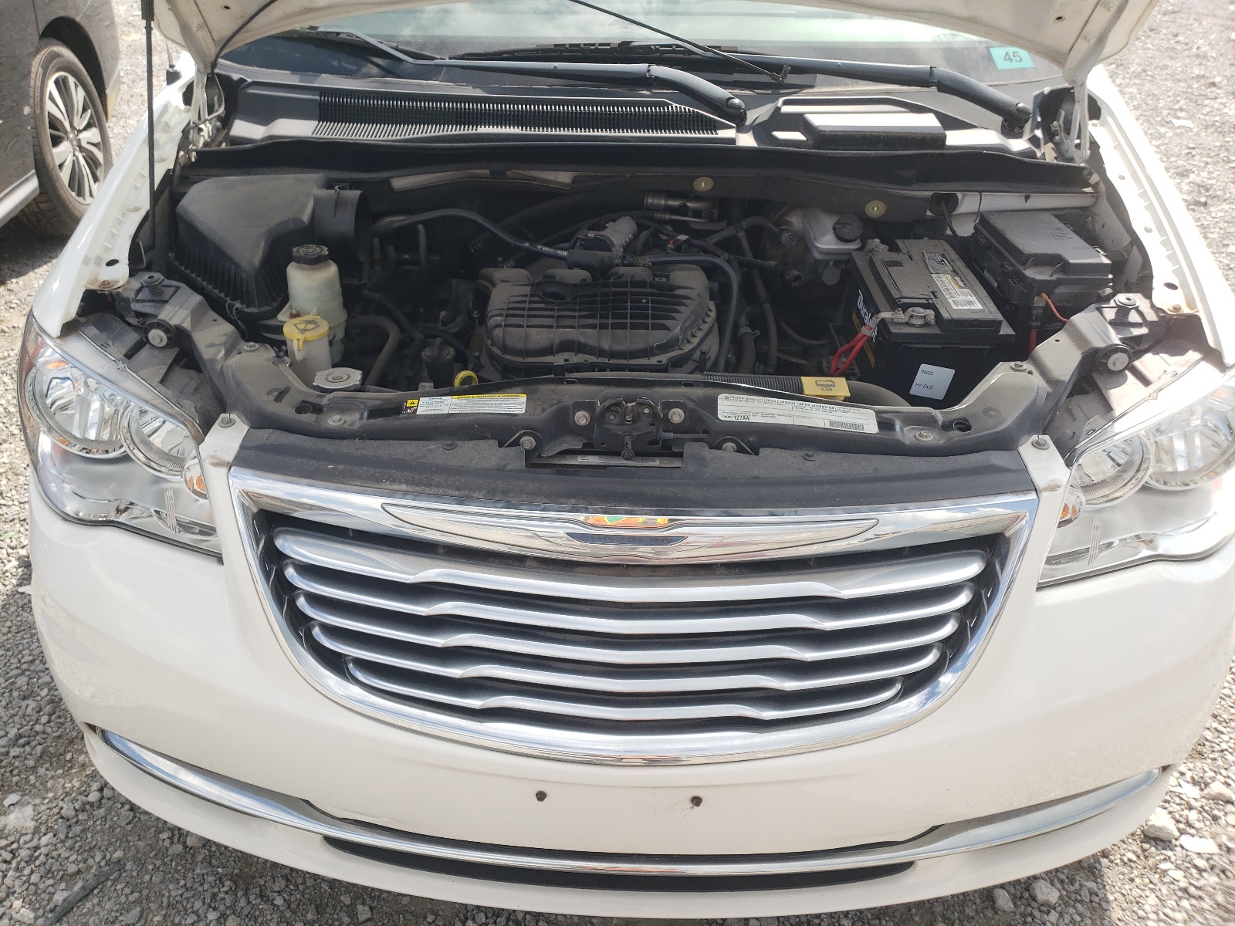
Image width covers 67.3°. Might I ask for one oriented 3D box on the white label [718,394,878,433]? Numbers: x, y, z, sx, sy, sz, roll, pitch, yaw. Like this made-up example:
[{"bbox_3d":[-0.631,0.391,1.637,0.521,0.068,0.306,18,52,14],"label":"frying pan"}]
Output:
[{"bbox_3d":[0.208,-0.057,1.069,0.184,0.004,0.046,5,44,-1],"label":"white label"}]

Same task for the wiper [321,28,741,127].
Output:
[{"bbox_3d":[-0.162,-0.688,1.600,0.820,0.075,0.110,15,41,11],"label":"wiper"}]

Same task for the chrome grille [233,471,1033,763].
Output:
[{"bbox_3d":[0.009,0.164,1.036,0.885,0.285,0.175,2,34,2],"label":"chrome grille"}]

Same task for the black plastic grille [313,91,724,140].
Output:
[{"bbox_3d":[-0.156,-0.570,1.498,0.660,0.050,0.130,3,35,4],"label":"black plastic grille"}]

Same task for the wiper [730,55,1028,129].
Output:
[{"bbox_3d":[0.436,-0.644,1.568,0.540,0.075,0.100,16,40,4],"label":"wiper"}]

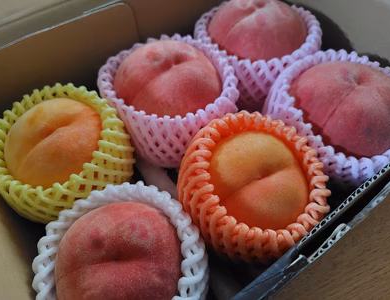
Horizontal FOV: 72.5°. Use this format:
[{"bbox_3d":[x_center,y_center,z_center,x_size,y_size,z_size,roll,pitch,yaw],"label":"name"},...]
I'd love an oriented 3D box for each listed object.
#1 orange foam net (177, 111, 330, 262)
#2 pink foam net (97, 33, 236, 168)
[{"bbox_3d":[0.035,0.028,0.191,0.101,0.067,0.101,7,61,-10],"label":"orange foam net"},{"bbox_3d":[-0.020,-0.034,0.228,0.112,0.071,0.112,1,56,-1],"label":"pink foam net"}]

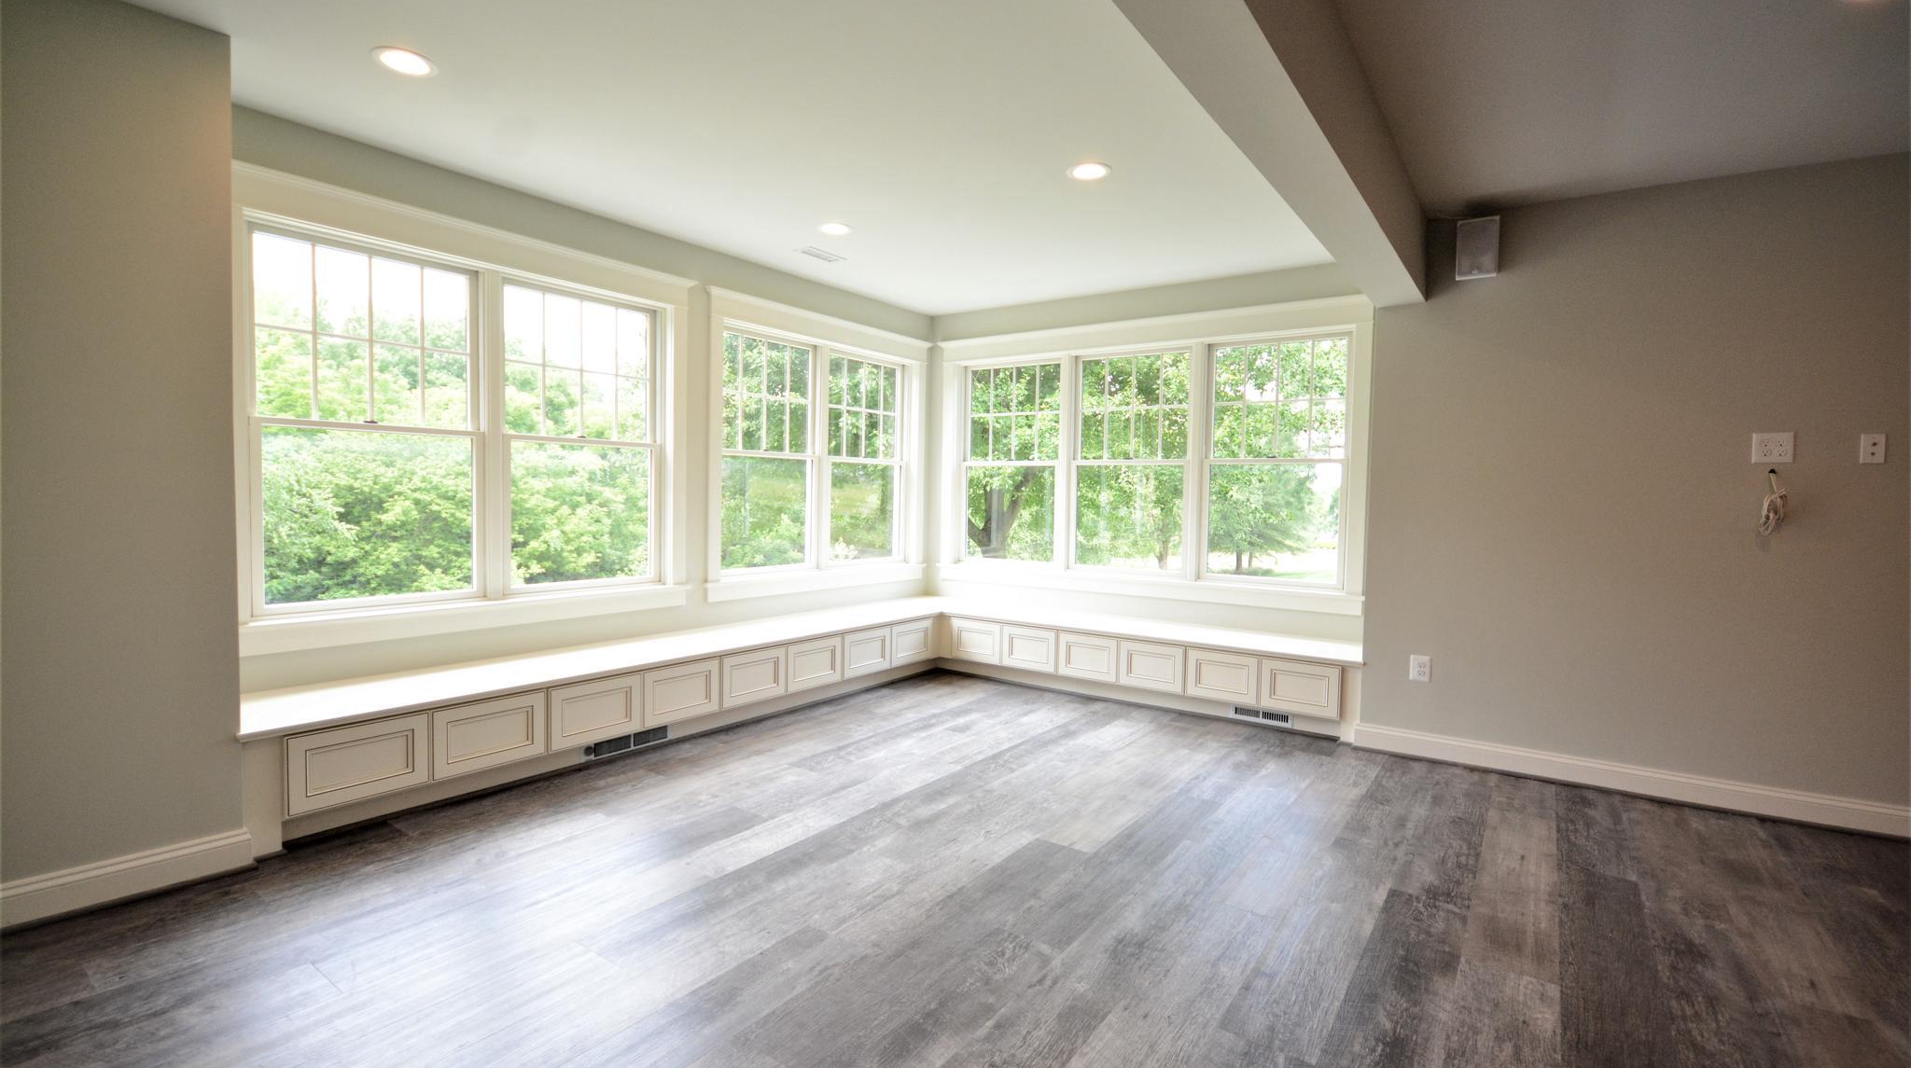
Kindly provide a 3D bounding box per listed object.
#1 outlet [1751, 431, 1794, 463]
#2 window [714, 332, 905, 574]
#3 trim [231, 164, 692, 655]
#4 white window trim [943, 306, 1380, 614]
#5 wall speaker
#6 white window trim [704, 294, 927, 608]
[{"bbox_3d":[3.131,-0.328,3.053,0.113,0.114,0.010,3,3,33],"label":"outlet"},{"bbox_3d":[-0.832,-0.474,5.066,0.100,1.390,1.530,3,4,37],"label":"window"},{"bbox_3d":[-1.956,-0.442,3.484,0.080,1.705,1.820,3,4,37],"label":"trim"},{"bbox_3d":[1.042,-0.463,4.993,2.755,1.710,0.080,3,3,33],"label":"white window trim"},{"bbox_3d":[2.279,-1.242,3.475,0.148,0.245,0.140,3,13,33],"label":"wall speaker"},{"bbox_3d":[-0.782,-0.488,5.015,0.080,1.695,1.830,3,4,37],"label":"white window trim"}]

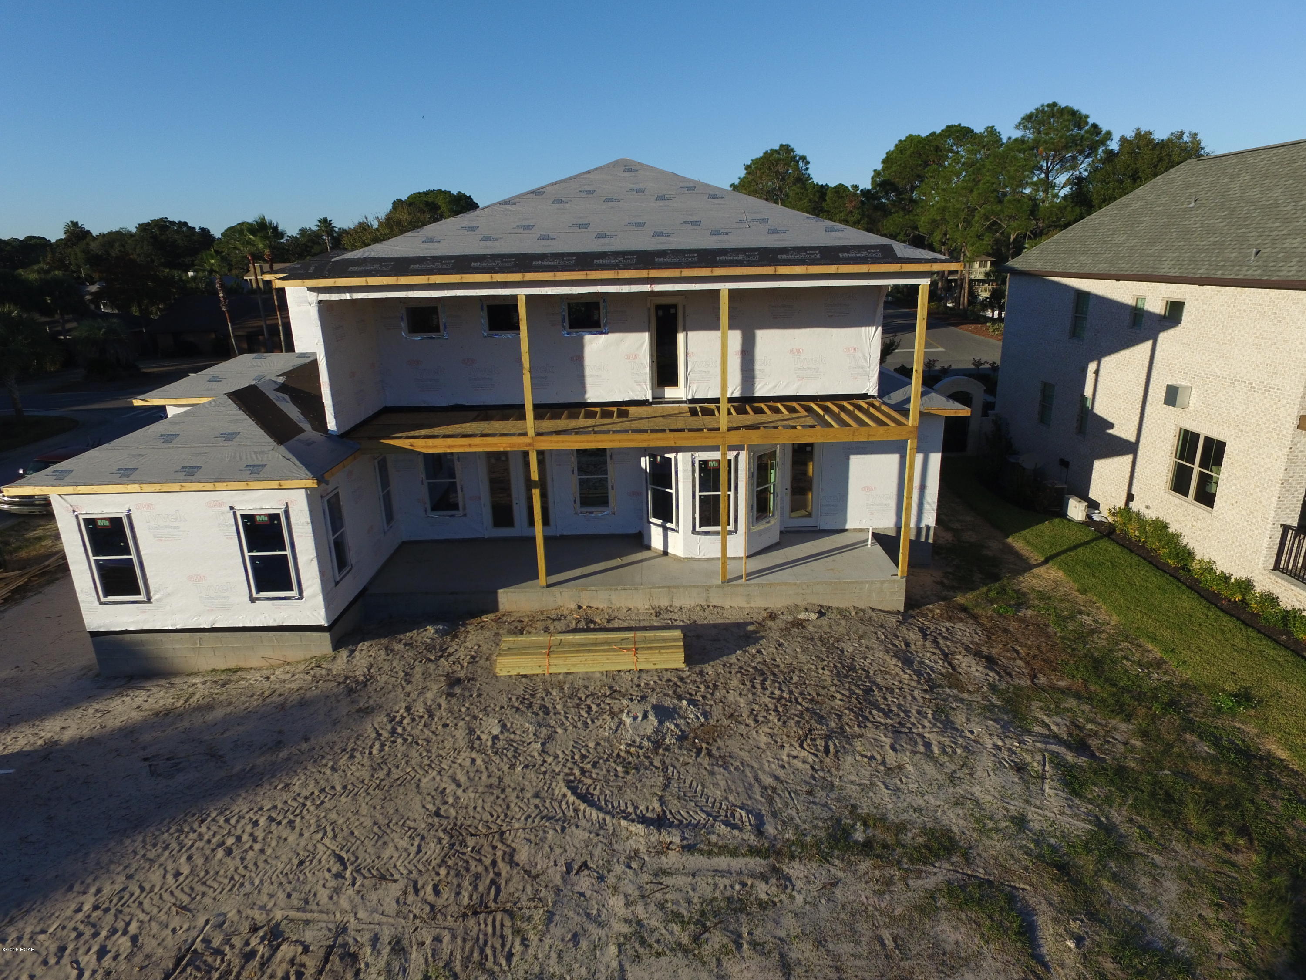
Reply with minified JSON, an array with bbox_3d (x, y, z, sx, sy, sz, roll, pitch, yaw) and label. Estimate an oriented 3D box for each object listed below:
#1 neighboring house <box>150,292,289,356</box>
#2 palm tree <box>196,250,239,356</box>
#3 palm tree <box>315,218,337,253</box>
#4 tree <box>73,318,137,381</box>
[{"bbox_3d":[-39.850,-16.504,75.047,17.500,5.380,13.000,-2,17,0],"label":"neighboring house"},{"bbox_3d":[-36.268,-15.338,63.931,3.200,9.570,3.200,-2,17,0],"label":"palm tree"},{"bbox_3d":[-43.685,-29.828,103.327,3.300,14.220,3.300,-2,17,0],"label":"palm tree"},{"bbox_3d":[-43.496,-11.376,60.366,5.000,4.500,5.000,-2,17,0],"label":"tree"}]

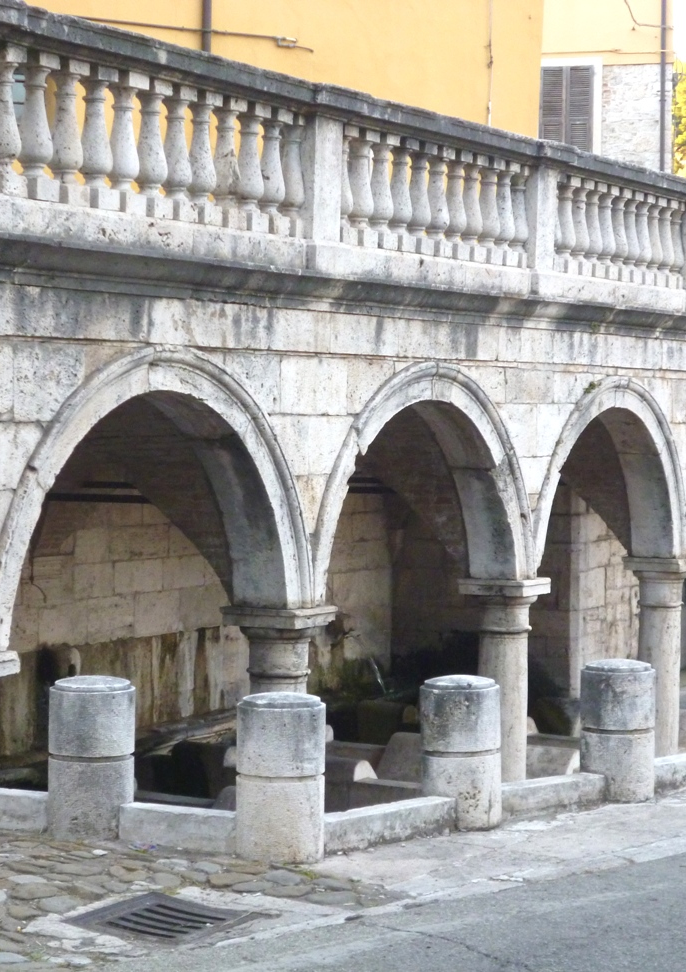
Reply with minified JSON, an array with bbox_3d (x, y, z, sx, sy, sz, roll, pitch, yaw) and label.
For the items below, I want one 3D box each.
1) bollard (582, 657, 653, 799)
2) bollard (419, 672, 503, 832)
[{"bbox_3d":[1.305,1.152,11.198,0.354,0.639,0.354,2,2,29],"label":"bollard"},{"bbox_3d":[0.503,1.128,10.050,0.343,0.628,0.343,0,2,3],"label":"bollard"}]

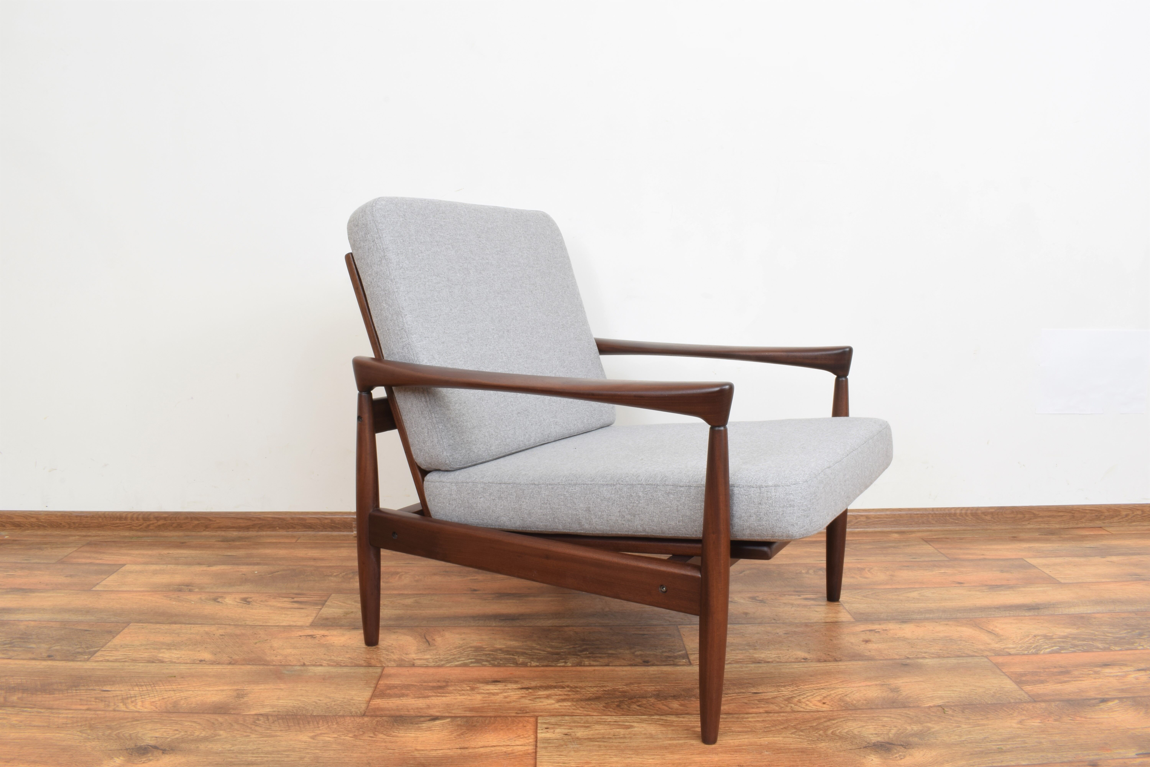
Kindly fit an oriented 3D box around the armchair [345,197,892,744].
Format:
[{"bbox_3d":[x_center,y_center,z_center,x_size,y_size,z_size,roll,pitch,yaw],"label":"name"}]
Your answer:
[{"bbox_3d":[0.092,0.063,1.760,0.972,0.871,0.723,5,10,32],"label":"armchair"}]

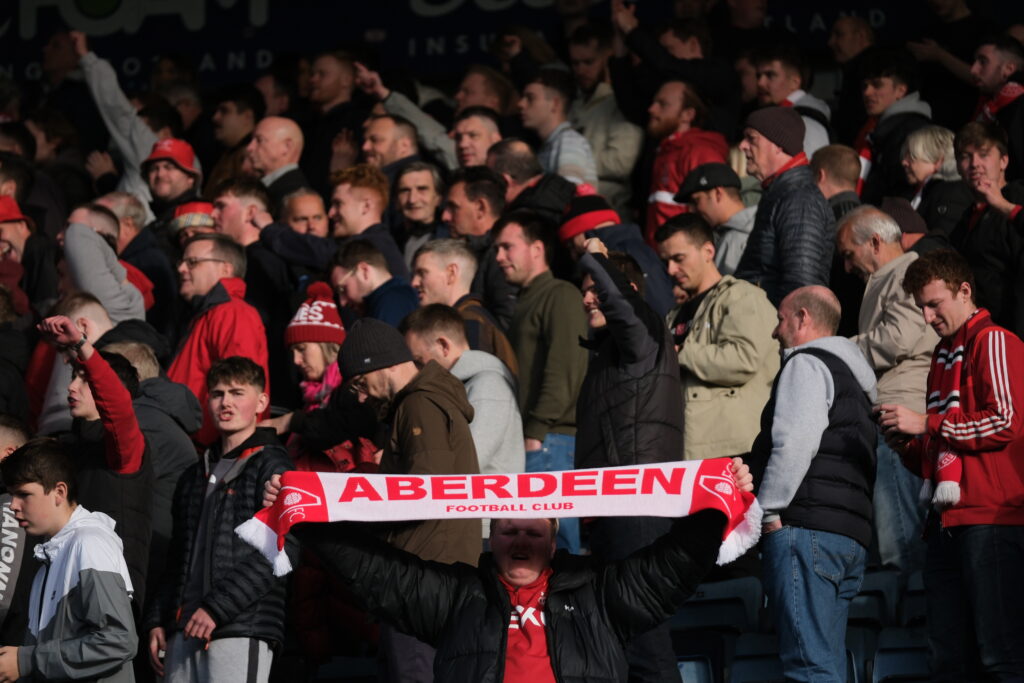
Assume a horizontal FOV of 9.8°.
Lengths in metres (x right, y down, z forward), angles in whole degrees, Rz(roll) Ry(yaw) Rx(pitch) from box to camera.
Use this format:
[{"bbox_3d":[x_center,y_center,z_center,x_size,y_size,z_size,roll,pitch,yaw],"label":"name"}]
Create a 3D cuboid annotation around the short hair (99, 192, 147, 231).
[{"bbox_3d":[-1.366,-0.455,20.900,0.190,0.140,0.170,2,-7,-18],"label":"short hair"}]

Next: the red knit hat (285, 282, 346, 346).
[{"bbox_3d":[-0.632,-0.087,19.200,0.210,0.210,0.200,0,-7,0],"label":"red knit hat"}]

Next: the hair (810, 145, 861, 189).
[{"bbox_3d":[1.099,-0.591,20.300,0.190,0.150,0.165,-4,-6,44],"label":"hair"}]

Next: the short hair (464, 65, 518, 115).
[{"bbox_3d":[-0.079,-0.966,23.000,0.210,0.190,0.170,1,-5,-17],"label":"short hair"}]

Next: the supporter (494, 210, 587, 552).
[{"bbox_3d":[0.095,0.464,19.230,0.330,1.780,0.500,2,-5,-22],"label":"supporter"}]

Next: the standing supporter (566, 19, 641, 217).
[{"bbox_3d":[0.341,-0.357,22.894,0.330,1.740,0.500,6,-9,-41],"label":"standing supporter"}]

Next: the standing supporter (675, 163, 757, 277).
[{"bbox_3d":[0.719,0.236,20.296,0.360,1.700,0.500,3,-8,-25],"label":"standing supporter"}]

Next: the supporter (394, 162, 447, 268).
[{"bbox_3d":[-0.330,0.235,21.032,0.500,1.740,0.320,-1,-5,18],"label":"supporter"}]

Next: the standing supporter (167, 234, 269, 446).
[{"bbox_3d":[-0.986,0.509,19.894,0.330,1.740,0.500,4,-8,-32],"label":"standing supporter"}]

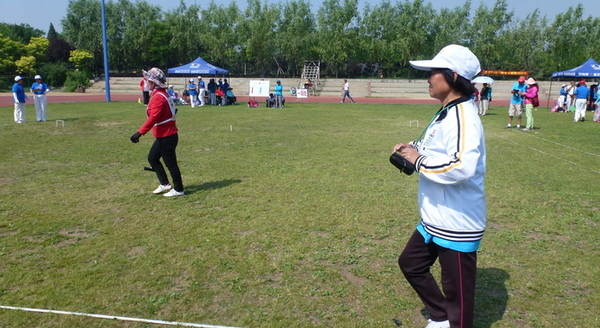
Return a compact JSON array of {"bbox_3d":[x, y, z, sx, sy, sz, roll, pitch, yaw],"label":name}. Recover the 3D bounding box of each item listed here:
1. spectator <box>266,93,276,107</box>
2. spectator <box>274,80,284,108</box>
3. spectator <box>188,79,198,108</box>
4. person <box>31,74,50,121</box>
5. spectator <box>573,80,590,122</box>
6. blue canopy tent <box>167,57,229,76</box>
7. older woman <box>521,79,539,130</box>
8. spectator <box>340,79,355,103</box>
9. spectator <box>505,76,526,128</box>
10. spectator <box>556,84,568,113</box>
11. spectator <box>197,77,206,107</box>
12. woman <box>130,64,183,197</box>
[{"bbox_3d":[-1.734,-3.850,25.313,0.550,0.843,0.600,0,11,-3],"label":"spectator"},{"bbox_3d":[-1.225,-4.168,24.940,0.520,1.645,0.360,2,11,6],"label":"spectator"},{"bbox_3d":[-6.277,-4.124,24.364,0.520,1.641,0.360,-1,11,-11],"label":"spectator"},{"bbox_3d":[-9.481,-2.392,15.200,0.660,1.676,0.400,-4,12,-20],"label":"person"},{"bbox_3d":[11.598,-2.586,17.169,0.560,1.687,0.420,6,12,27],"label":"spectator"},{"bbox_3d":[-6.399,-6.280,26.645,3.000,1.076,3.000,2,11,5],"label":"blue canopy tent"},{"bbox_3d":[7.557,-1.968,13.699,0.500,1.687,0.480,5,12,22],"label":"older woman"},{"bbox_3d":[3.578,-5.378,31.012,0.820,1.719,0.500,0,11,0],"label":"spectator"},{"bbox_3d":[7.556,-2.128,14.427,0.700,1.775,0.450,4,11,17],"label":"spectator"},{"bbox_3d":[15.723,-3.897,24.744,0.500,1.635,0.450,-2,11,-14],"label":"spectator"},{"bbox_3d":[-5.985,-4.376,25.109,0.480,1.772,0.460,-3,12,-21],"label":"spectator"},{"bbox_3d":[-1.842,-0.394,5.321,0.600,1.634,0.500,0,11,-5],"label":"woman"}]

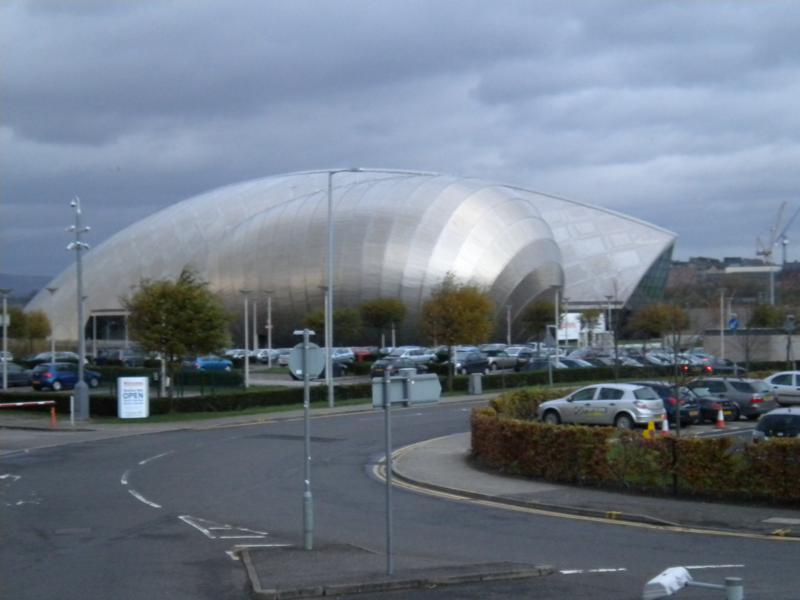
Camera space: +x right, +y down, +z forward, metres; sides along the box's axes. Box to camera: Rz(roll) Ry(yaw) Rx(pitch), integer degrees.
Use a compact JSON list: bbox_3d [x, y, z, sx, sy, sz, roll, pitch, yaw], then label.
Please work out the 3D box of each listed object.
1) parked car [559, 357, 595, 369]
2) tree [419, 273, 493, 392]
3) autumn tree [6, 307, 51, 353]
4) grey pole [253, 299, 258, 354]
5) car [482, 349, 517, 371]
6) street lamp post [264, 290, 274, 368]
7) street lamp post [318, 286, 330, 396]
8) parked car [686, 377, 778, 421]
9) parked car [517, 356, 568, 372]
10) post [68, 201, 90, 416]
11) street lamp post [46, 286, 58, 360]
[{"bbox_3d":[11.188,4.255,98.508,4.200,1.450,1.750,-1,-1,44],"label":"parked car"},{"bbox_3d":[2.927,1.604,80.000,3.800,6.000,3.800,-1,0,0],"label":"tree"},{"bbox_3d":[-40.661,3.362,172.029,4.800,5.400,4.600,0,-1,0],"label":"autumn tree"},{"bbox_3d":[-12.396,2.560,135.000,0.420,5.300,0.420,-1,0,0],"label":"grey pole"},{"bbox_3d":[6.849,3.985,103.000,1.700,1.430,4.000,0,-1,-45],"label":"car"},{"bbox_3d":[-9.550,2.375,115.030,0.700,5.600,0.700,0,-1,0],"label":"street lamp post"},{"bbox_3d":[-3.979,2.006,84.500,0.750,5.480,0.750,-1,0,0],"label":"street lamp post"},{"bbox_3d":[11.516,3.623,58.100,4.600,1.500,1.770,-1,-1,40],"label":"parked car"},{"bbox_3d":[8.332,3.903,87.000,4.200,1.450,1.750,-1,-1,40],"label":"parked car"},{"bbox_3d":[-12.256,0.355,60.046,0.900,8.500,0.750,0,-1,0],"label":"post"},{"bbox_3d":[-21.210,1.955,96.000,0.720,5.500,0.720,-1,0,0],"label":"street lamp post"}]

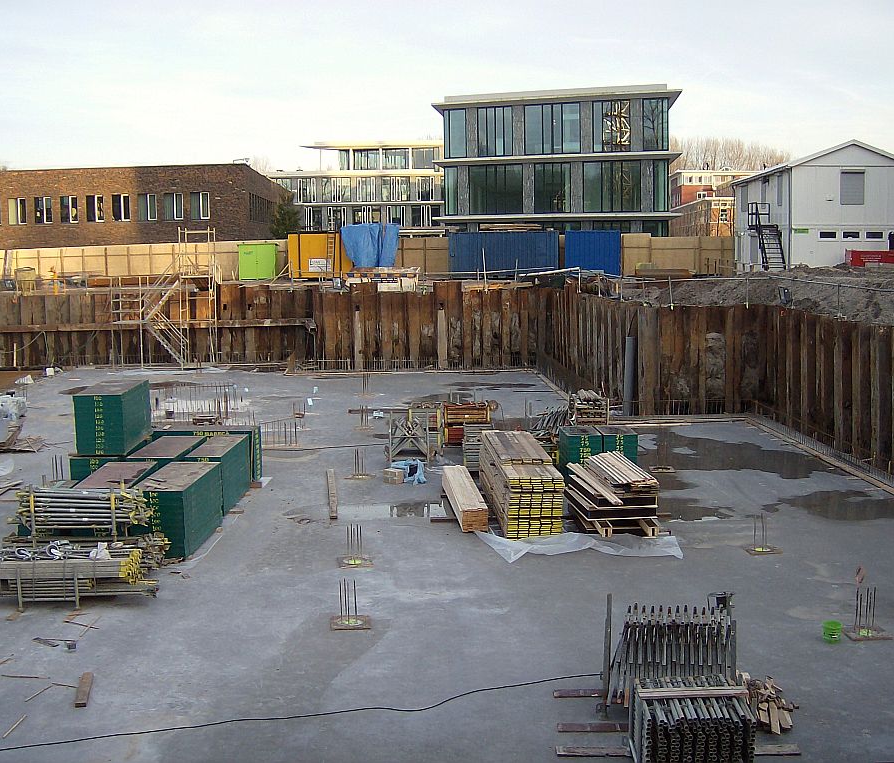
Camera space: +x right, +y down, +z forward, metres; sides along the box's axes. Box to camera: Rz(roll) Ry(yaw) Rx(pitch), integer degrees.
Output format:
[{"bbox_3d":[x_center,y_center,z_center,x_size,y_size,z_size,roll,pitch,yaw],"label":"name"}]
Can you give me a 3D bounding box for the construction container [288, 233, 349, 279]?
[{"bbox_3d":[-7.224,-7.139,60.200,2.900,2.550,2.800,0,8,4],"label":"construction container"}]

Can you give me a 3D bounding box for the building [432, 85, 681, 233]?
[{"bbox_3d":[7.716,-12.467,69.375,14.700,10.900,14.000,0,7,11],"label":"building"}]

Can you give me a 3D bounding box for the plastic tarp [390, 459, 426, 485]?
[{"bbox_3d":[-0.928,2.175,25.205,0.800,0.380,0.750,-1,7,0],"label":"plastic tarp"}]

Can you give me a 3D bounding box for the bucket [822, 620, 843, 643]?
[{"bbox_3d":[5.784,3.730,15.928,0.285,0.265,0.285,-1,8,0],"label":"bucket"}]

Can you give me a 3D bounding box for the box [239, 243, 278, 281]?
[{"bbox_3d":[-10.640,-6.717,59.800,2.100,2.100,1.100,-1,8,0],"label":"box"}]

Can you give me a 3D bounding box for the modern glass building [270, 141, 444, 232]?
[{"bbox_3d":[-9.856,-20.692,127.409,21.000,14.000,14.000,-1,7,0],"label":"modern glass building"}]

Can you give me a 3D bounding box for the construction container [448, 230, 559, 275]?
[{"bbox_3d":[2.996,-6.947,58.113,6.060,2.500,2.440,-1,7,0],"label":"construction container"}]

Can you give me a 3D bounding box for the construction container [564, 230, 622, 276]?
[{"bbox_3d":[8.095,-7.096,59.300,3.000,2.580,2.450,0,8,3],"label":"construction container"}]

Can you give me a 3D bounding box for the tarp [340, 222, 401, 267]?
[{"bbox_3d":[-4.241,-7.553,58.900,3.100,2.500,1.800,-1,8,2],"label":"tarp"}]

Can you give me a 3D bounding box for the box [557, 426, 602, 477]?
[{"bbox_3d":[2.953,1.791,23.524,0.770,1.420,1.250,-1,7,0],"label":"box"}]

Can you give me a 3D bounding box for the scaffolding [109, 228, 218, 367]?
[{"bbox_3d":[-12.944,-3.834,49.071,4.550,6.300,1.400,-1,7,1],"label":"scaffolding"}]

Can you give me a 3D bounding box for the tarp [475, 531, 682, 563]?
[{"bbox_3d":[2.469,3.183,20.641,3.950,0.200,2.000,-1,8,-2],"label":"tarp"}]

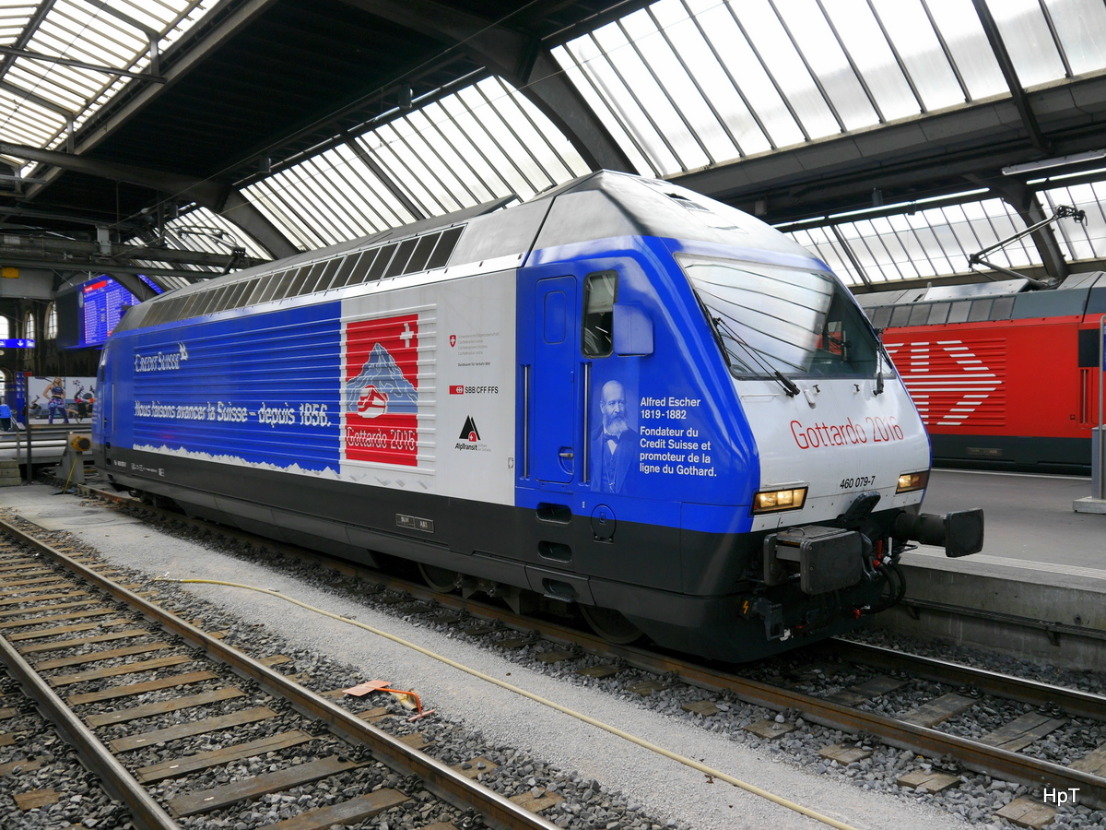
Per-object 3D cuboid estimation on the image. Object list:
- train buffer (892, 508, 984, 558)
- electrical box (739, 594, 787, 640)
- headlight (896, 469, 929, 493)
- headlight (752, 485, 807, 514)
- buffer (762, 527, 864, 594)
[{"bbox_3d":[3.069,0.921,7.725,0.540,0.345,0.570,-2,2,-39],"label":"train buffer"},{"bbox_3d":[1.496,1.420,6.787,0.170,0.270,0.270,-2,2,-39],"label":"electrical box"},{"bbox_3d":[2.948,0.554,7.853,0.520,0.165,0.100,-2,2,-44],"label":"headlight"},{"bbox_3d":[1.599,0.606,6.767,0.520,0.165,0.100,-2,2,-34],"label":"headlight"},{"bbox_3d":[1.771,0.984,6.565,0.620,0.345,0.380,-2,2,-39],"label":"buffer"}]

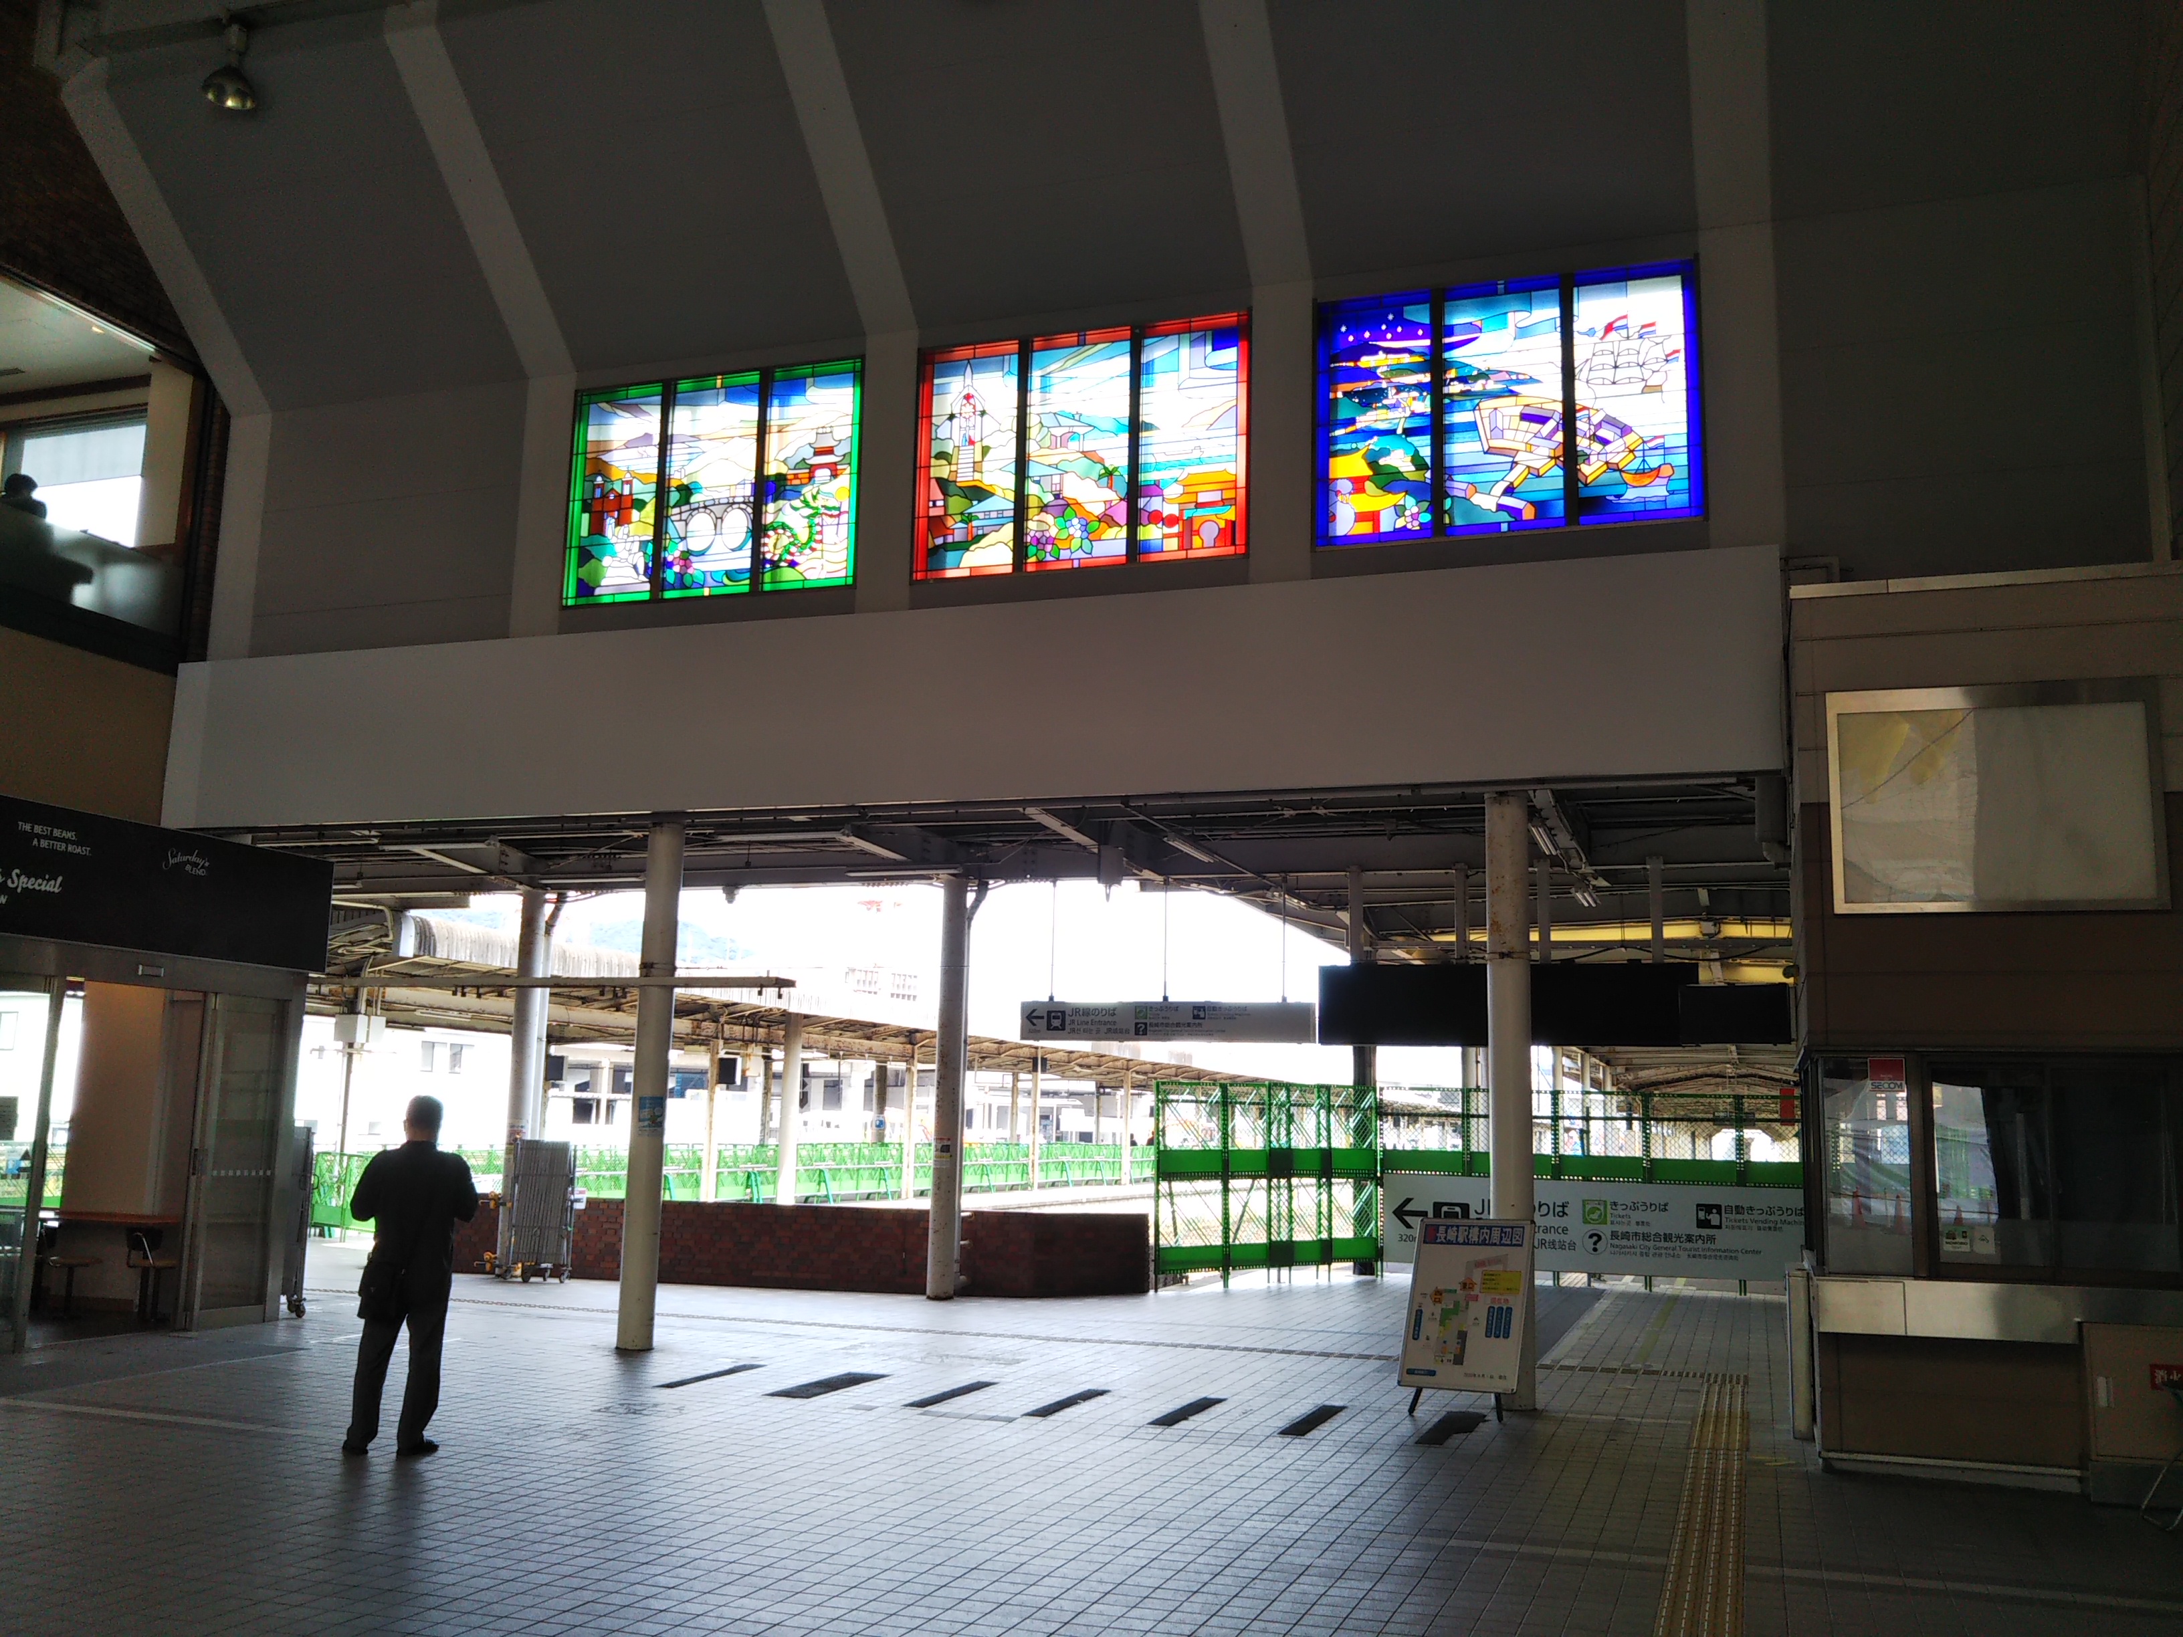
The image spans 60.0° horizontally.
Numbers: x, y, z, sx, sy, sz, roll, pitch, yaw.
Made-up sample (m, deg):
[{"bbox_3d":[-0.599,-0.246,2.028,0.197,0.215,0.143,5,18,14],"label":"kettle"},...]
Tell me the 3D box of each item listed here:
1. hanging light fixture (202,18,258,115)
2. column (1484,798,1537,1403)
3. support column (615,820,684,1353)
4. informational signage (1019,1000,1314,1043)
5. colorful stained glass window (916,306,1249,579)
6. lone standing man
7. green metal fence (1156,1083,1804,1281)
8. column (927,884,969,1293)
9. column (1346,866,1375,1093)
[{"bbox_3d":[-6.578,-5.738,14.434,0.370,0.680,0.370,-2,-10,19],"label":"hanging light fixture"},{"bbox_3d":[2.717,1.760,12.257,0.268,3.910,0.268,-2,-10,19],"label":"column"},{"bbox_3d":[-3.321,1.953,14.279,0.268,3.910,0.268,-2,-10,19],"label":"support column"},{"bbox_3d":[0.723,1.976,18.290,2.940,0.385,0.180,-2,-10,19],"label":"informational signage"},{"bbox_3d":[-0.101,-2.783,14.247,2.653,1.885,0.100,-2,-10,19],"label":"colorful stained glass window"},{"bbox_3d":[-3.436,2.304,9.668,0.580,1.750,0.380,2,-9,-7],"label":"lone standing man"},{"bbox_3d":[4.208,3.937,20.047,6.390,2.150,3.000,-2,-10,19],"label":"green metal fence"},{"bbox_3d":[-1.402,2.622,18.908,0.285,4.140,0.270,-2,-10,19],"label":"column"},{"bbox_3d":[3.301,3.135,22.907,0.270,4.600,0.270,-2,-10,19],"label":"column"}]

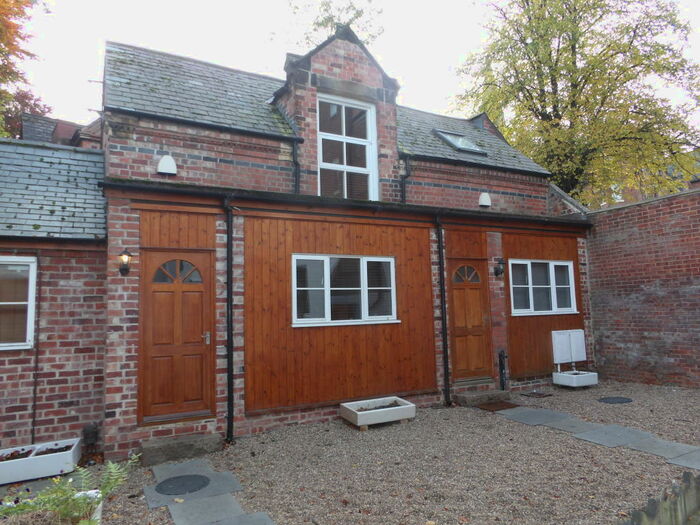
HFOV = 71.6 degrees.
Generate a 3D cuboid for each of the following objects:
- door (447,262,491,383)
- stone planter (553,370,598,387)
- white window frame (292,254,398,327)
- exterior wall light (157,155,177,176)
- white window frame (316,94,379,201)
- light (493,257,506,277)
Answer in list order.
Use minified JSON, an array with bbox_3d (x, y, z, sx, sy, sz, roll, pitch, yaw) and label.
[{"bbox_3d":[2.032,0.967,8.211,0.915,2.025,0.100,1,-6,-28],"label":"door"},{"bbox_3d":[4.078,2.115,8.804,0.620,0.187,0.450,1,-6,-27],"label":"stone planter"},{"bbox_3d":[-0.021,0.402,7.098,1.730,0.984,0.110,1,-6,-28],"label":"white window frame"},{"bbox_3d":[-2.623,-1.383,6.957,0.252,0.277,0.110,1,-6,-28],"label":"exterior wall light"},{"bbox_3d":[-0.034,-1.996,8.561,1.197,1.773,0.120,1,-6,-28],"label":"white window frame"},{"bbox_3d":[2.641,0.073,8.489,0.154,0.325,0.190,1,-6,-28],"label":"light"}]

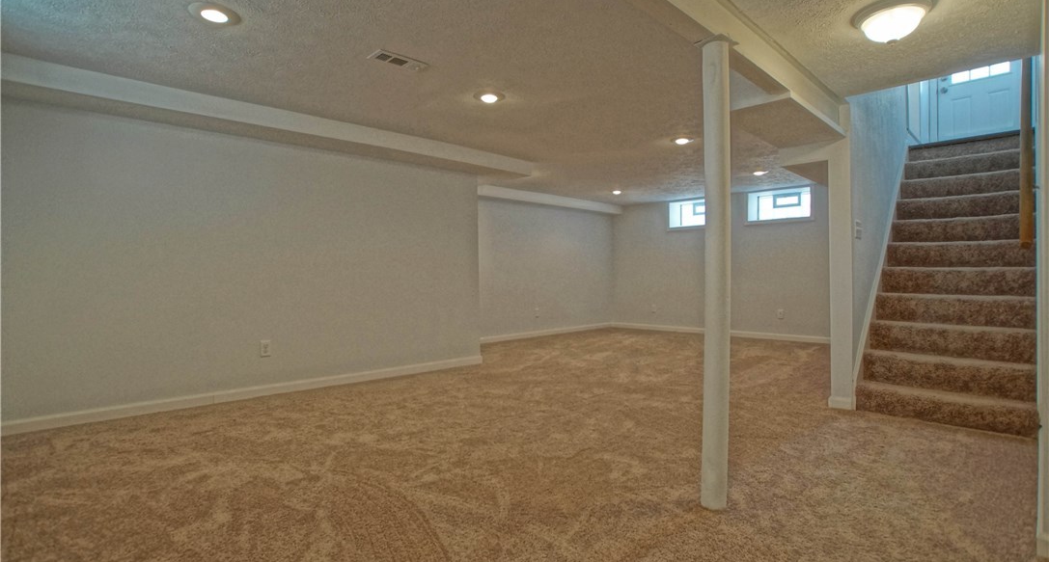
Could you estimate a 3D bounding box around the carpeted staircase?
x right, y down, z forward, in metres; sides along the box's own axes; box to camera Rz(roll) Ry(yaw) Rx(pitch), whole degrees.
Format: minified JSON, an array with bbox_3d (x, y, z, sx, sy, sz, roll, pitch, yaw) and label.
[{"bbox_3d":[3.415,-0.200,3.678,2.153,2.209,0.857,-1,1,-43],"label":"carpeted staircase"}]

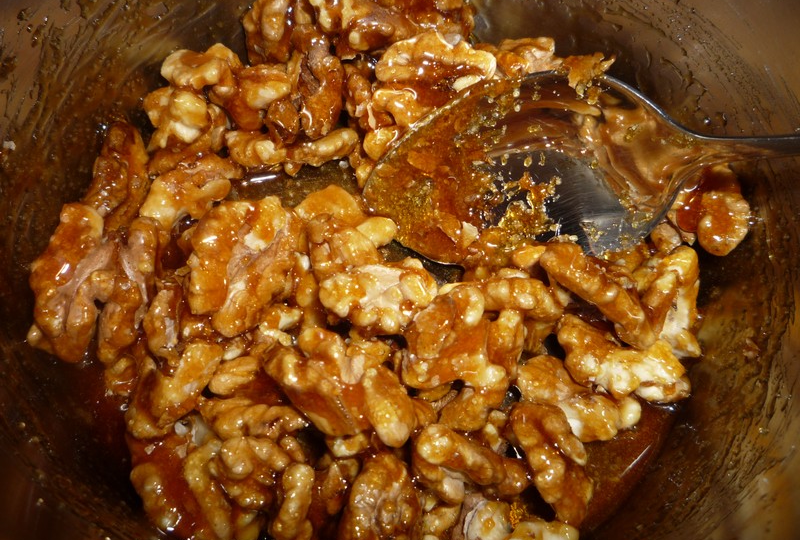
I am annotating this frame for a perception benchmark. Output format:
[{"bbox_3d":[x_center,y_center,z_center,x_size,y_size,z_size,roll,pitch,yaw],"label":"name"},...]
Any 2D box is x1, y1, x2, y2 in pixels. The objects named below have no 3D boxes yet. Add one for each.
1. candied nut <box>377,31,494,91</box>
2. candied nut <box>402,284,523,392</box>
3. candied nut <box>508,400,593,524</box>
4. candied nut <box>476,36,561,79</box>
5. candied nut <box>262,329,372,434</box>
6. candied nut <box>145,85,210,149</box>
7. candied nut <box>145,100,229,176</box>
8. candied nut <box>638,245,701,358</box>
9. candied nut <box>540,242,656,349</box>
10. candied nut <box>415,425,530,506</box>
[{"bbox_3d":[0.010,-0.057,0.189,0.032,0.015,0.018,-3,65,-1],"label":"candied nut"},{"bbox_3d":[0.015,0.017,0.168,0.025,0.014,0.023,-5,70,-2],"label":"candied nut"},{"bbox_3d":[0.032,0.041,0.148,0.013,0.015,0.025,-24,67,-11],"label":"candied nut"},{"bbox_3d":[0.034,-0.059,0.197,0.023,0.013,0.016,9,70,3],"label":"candied nut"},{"bbox_3d":[-0.018,0.025,0.153,0.025,0.015,0.018,38,71,16],"label":"candied nut"},{"bbox_3d":[-0.059,-0.041,0.186,0.017,0.015,0.015,-13,66,-6],"label":"candied nut"},{"bbox_3d":[-0.057,-0.037,0.188,0.021,0.014,0.018,-9,70,-3],"label":"candied nut"},{"bbox_3d":[0.066,0.008,0.171,0.014,0.016,0.025,8,70,3],"label":"candied nut"},{"bbox_3d":[0.048,0.006,0.168,0.029,0.016,0.012,41,75,14],"label":"candied nut"},{"bbox_3d":[0.015,0.041,0.146,0.024,0.015,0.013,21,67,9],"label":"candied nut"}]

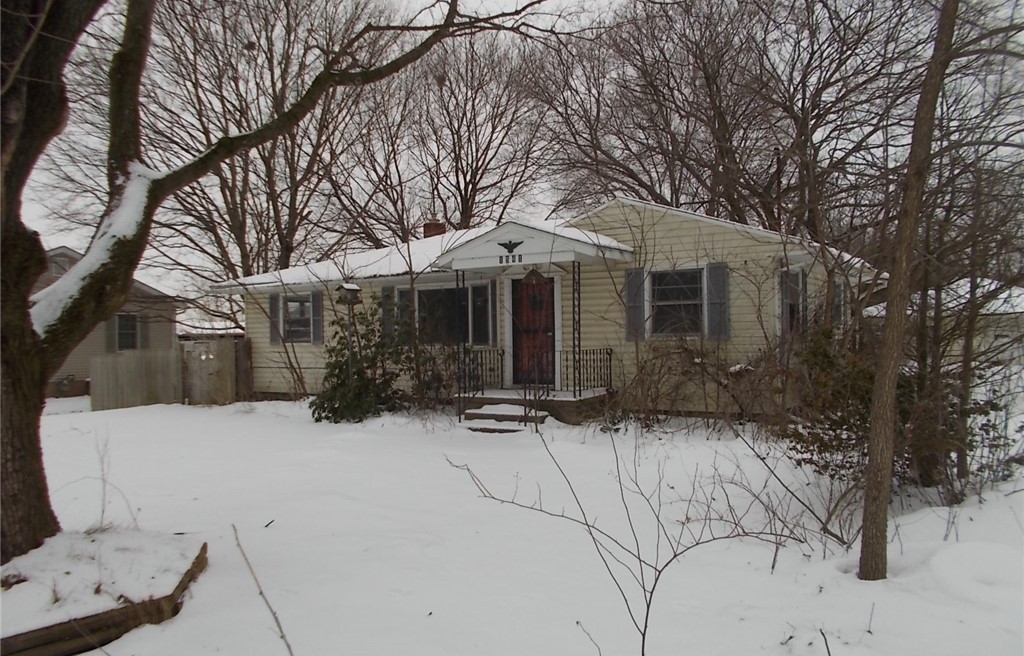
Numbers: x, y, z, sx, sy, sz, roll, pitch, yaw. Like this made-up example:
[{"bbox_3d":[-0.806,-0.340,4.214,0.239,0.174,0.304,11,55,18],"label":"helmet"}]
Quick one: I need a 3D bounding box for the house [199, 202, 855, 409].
[{"bbox_3d":[0.709,-0.480,19.105,13.800,4.450,10.500,-1,0,32],"label":"house"}]

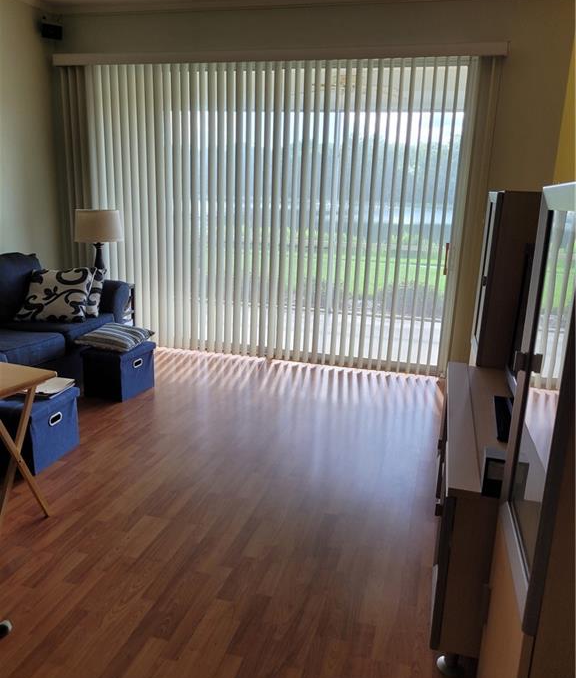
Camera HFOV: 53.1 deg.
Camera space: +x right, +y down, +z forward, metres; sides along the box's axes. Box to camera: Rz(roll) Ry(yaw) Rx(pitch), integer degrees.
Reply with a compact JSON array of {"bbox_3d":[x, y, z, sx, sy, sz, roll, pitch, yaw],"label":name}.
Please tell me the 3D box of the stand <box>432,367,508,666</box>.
[{"bbox_3d":[0.864,0.614,2.291,0.537,0.651,1.299,6,15,14],"label":"stand"}]

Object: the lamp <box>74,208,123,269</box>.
[{"bbox_3d":[-1.555,-0.758,4.741,0.376,0.602,0.376,6,15,14],"label":"lamp"}]

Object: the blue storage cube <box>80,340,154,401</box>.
[{"bbox_3d":[-1.222,0.207,4.181,0.361,0.353,0.361,9,16,25],"label":"blue storage cube"}]

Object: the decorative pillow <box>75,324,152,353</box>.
[{"bbox_3d":[-1.233,-0.029,4.139,0.426,0.125,0.426,9,16,25],"label":"decorative pillow"}]

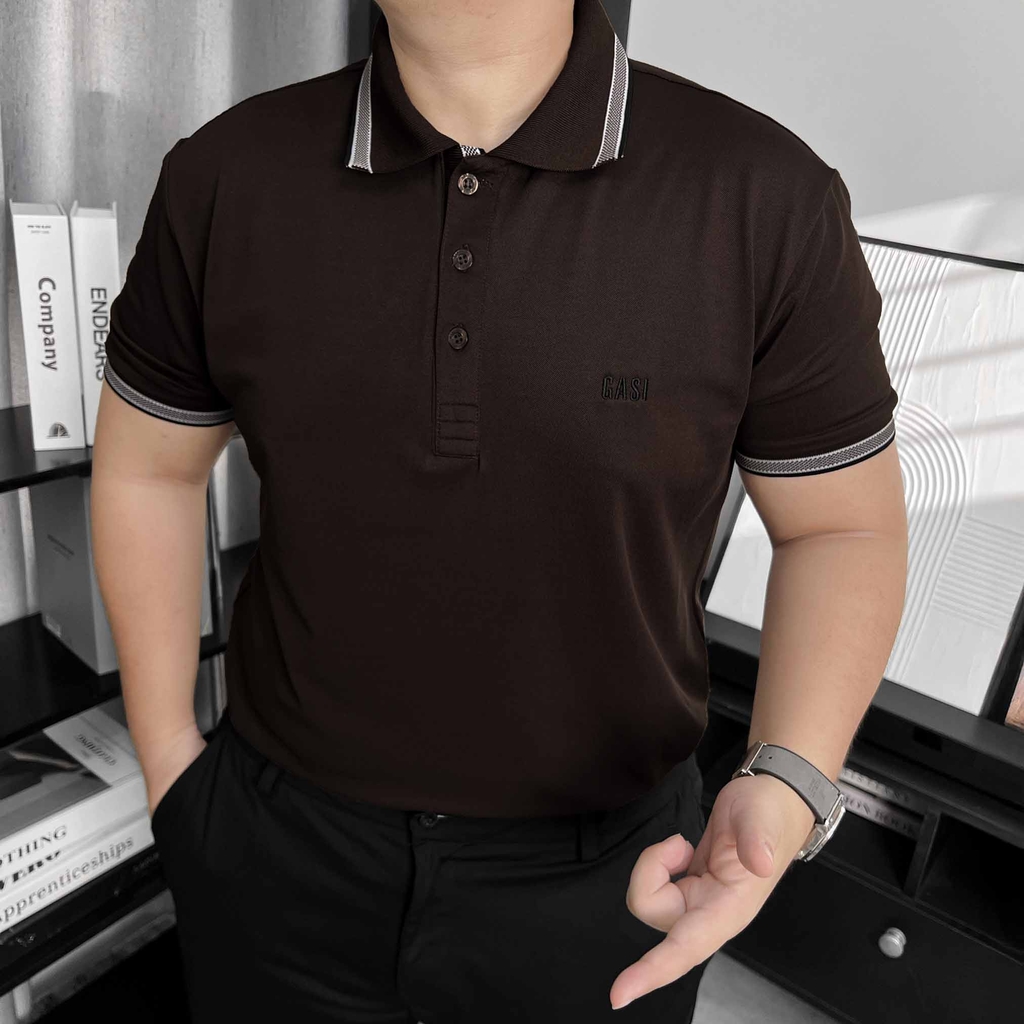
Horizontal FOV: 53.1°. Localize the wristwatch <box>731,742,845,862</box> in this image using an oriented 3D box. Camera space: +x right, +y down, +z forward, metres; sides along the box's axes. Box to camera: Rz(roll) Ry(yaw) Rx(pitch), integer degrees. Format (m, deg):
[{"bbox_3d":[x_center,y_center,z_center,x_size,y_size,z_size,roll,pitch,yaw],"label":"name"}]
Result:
[{"bbox_3d":[0.167,0.176,0.630,0.067,0.066,0.041,39,57,14],"label":"wristwatch"}]

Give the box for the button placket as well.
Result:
[{"bbox_3d":[-0.029,-0.130,0.650,0.032,0.193,0.020,5,5,5],"label":"button placket"}]

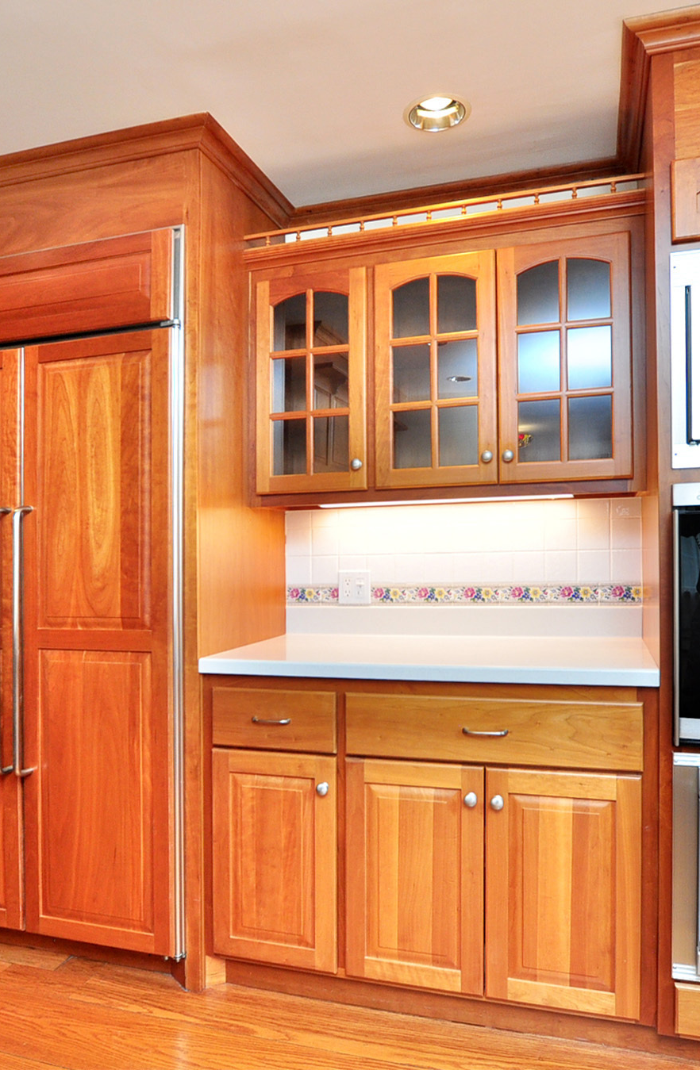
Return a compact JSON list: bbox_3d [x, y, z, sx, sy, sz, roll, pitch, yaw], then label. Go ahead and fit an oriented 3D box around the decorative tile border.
[{"bbox_3d":[0.345,0.201,2.283,1.202,0.073,0.012,-1,-1,17],"label":"decorative tile border"}]

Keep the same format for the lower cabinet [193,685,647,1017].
[{"bbox_3d":[0.245,0.786,2.011,1.179,0.818,0.575,-1,-1,17],"label":"lower cabinet"}]

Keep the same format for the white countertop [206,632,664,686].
[{"bbox_3d":[0.232,0.357,2.012,1.191,0.040,0.590,-1,-1,17],"label":"white countertop"}]

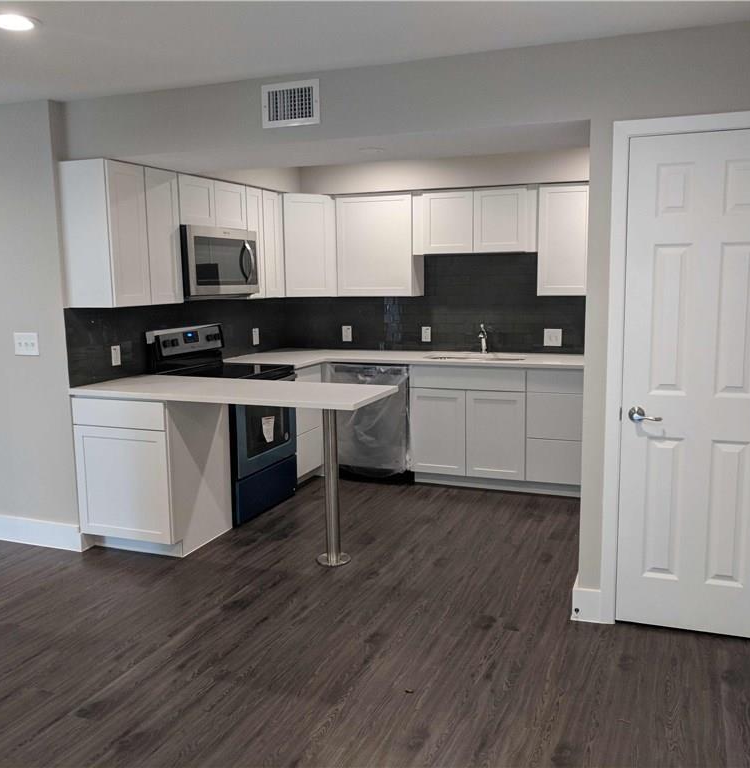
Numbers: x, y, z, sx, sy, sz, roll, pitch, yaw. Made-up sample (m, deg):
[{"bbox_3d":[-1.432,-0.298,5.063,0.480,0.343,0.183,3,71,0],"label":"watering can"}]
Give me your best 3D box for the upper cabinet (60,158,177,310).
[{"bbox_3d":[-1.423,-0.830,4.368,0.330,0.765,0.620,2,9,22],"label":"upper cabinet"}]

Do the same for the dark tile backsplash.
[{"bbox_3d":[-0.001,-0.458,4.861,2.600,0.747,2.540,2,8,21],"label":"dark tile backsplash"}]

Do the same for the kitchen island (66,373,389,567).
[{"bbox_3d":[-0.766,0.474,4.246,1.691,0.914,0.615,2,8,21],"label":"kitchen island"}]

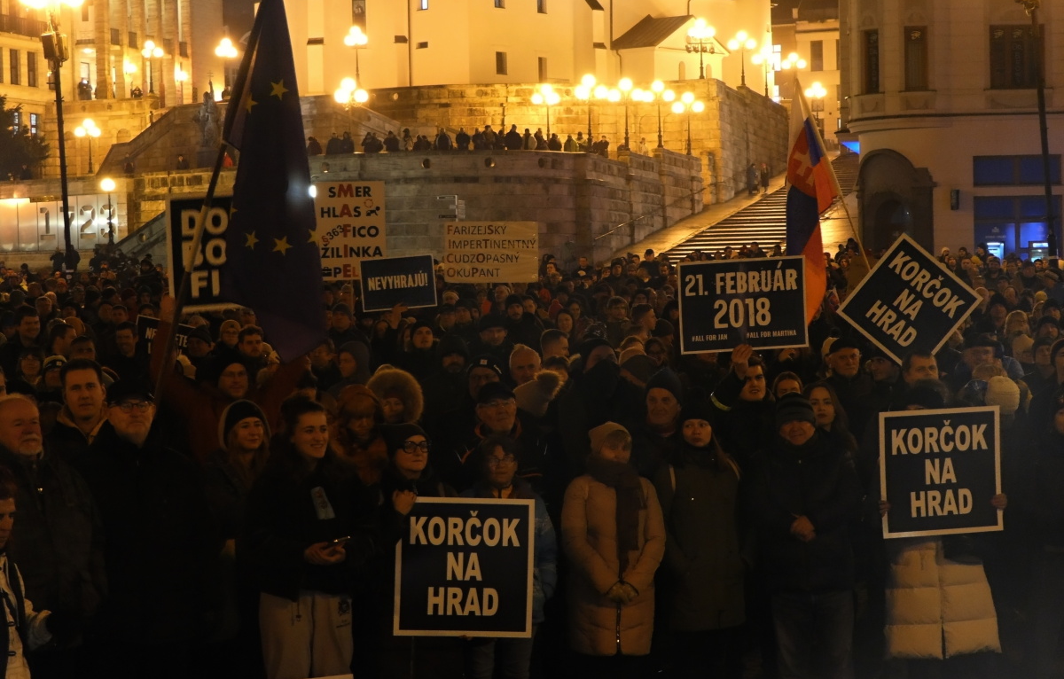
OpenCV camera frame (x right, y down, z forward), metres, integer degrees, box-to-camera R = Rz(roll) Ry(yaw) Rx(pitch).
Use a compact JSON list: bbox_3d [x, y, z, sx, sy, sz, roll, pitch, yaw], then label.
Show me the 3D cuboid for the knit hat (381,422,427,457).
[{"bbox_3d":[-0.578,0.453,9.800,0.190,0.170,0.240,-3,3,-31],"label":"knit hat"}]

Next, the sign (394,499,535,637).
[{"bbox_3d":[-0.338,1.132,10.700,0.686,0.686,0.012,1,3,-1],"label":"sign"}]

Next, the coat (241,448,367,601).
[{"bbox_3d":[-0.924,0.754,8.800,0.520,0.650,0.380,-2,3,-13],"label":"coat"}]

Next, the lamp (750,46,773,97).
[{"bbox_3d":[13.806,-15.737,127.000,1.400,2.950,0.480,-1,3,13],"label":"lamp"}]

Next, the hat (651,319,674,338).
[{"bbox_3d":[1.137,-0.096,18.700,0.220,0.165,0.200,-1,3,0],"label":"hat"}]

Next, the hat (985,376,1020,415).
[{"bbox_3d":[2.595,0.308,11.900,0.195,0.220,0.220,-2,3,-27],"label":"hat"}]

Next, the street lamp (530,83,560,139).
[{"bbox_3d":[0.750,-11.971,114.000,1.500,3.200,1.500,-1,3,0],"label":"street lamp"}]

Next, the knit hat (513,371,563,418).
[{"bbox_3d":[0.029,0.278,10.900,0.220,0.250,0.210,21,0,-6],"label":"knit hat"}]

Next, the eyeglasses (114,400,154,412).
[{"bbox_3d":[-1.626,0.273,8.800,0.145,0.050,0.140,-2,3,-19],"label":"eyeglasses"}]

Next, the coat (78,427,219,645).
[{"bbox_3d":[-1.486,0.749,8.300,0.560,0.860,0.340,-2,3,-9],"label":"coat"}]

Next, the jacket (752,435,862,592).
[{"bbox_3d":[1.289,0.815,10.200,0.530,0.760,0.380,-1,3,3],"label":"jacket"}]

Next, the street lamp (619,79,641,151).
[{"bbox_3d":[3.870,-9.169,88.000,1.400,2.950,0.480,-1,3,13],"label":"street lamp"}]

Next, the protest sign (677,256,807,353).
[{"bbox_3d":[1.089,-0.175,11.100,0.650,0.465,0.020,-3,0,3],"label":"protest sign"}]

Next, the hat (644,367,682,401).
[{"bbox_3d":[0.741,0.251,12.100,0.200,0.200,0.225,-1,3,5],"label":"hat"}]

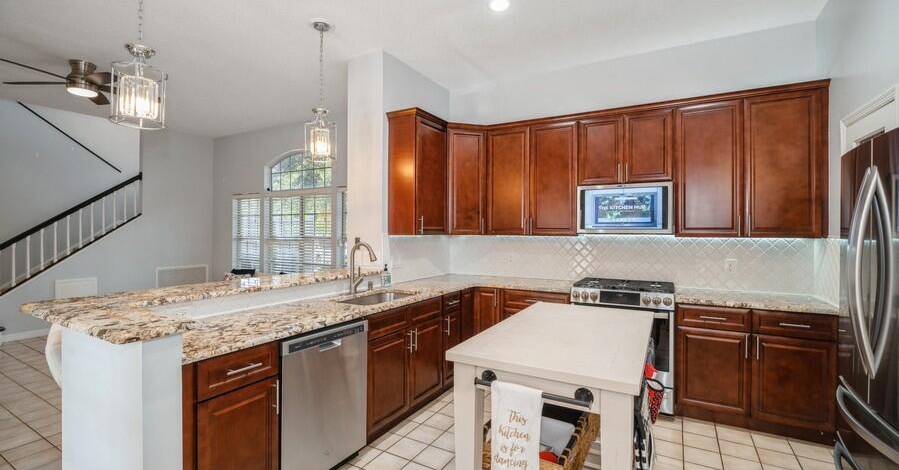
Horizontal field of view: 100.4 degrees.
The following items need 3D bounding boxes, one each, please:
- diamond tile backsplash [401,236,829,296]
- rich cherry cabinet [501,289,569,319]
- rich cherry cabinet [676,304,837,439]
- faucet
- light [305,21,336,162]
[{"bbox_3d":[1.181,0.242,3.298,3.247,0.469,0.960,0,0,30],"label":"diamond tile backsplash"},{"bbox_3d":[0.906,0.947,3.637,0.625,0.875,0.620,0,0,30],"label":"rich cherry cabinet"},{"bbox_3d":[2.252,0.950,2.870,0.896,0.875,0.620,0,0,30],"label":"rich cherry cabinet"},{"bbox_3d":[-0.649,0.265,2.936,0.265,0.420,0.140,0,0,30],"label":"faucet"},{"bbox_3d":[-1.024,-1.130,2.991,0.245,1.082,0.245,0,0,30],"label":"light"}]

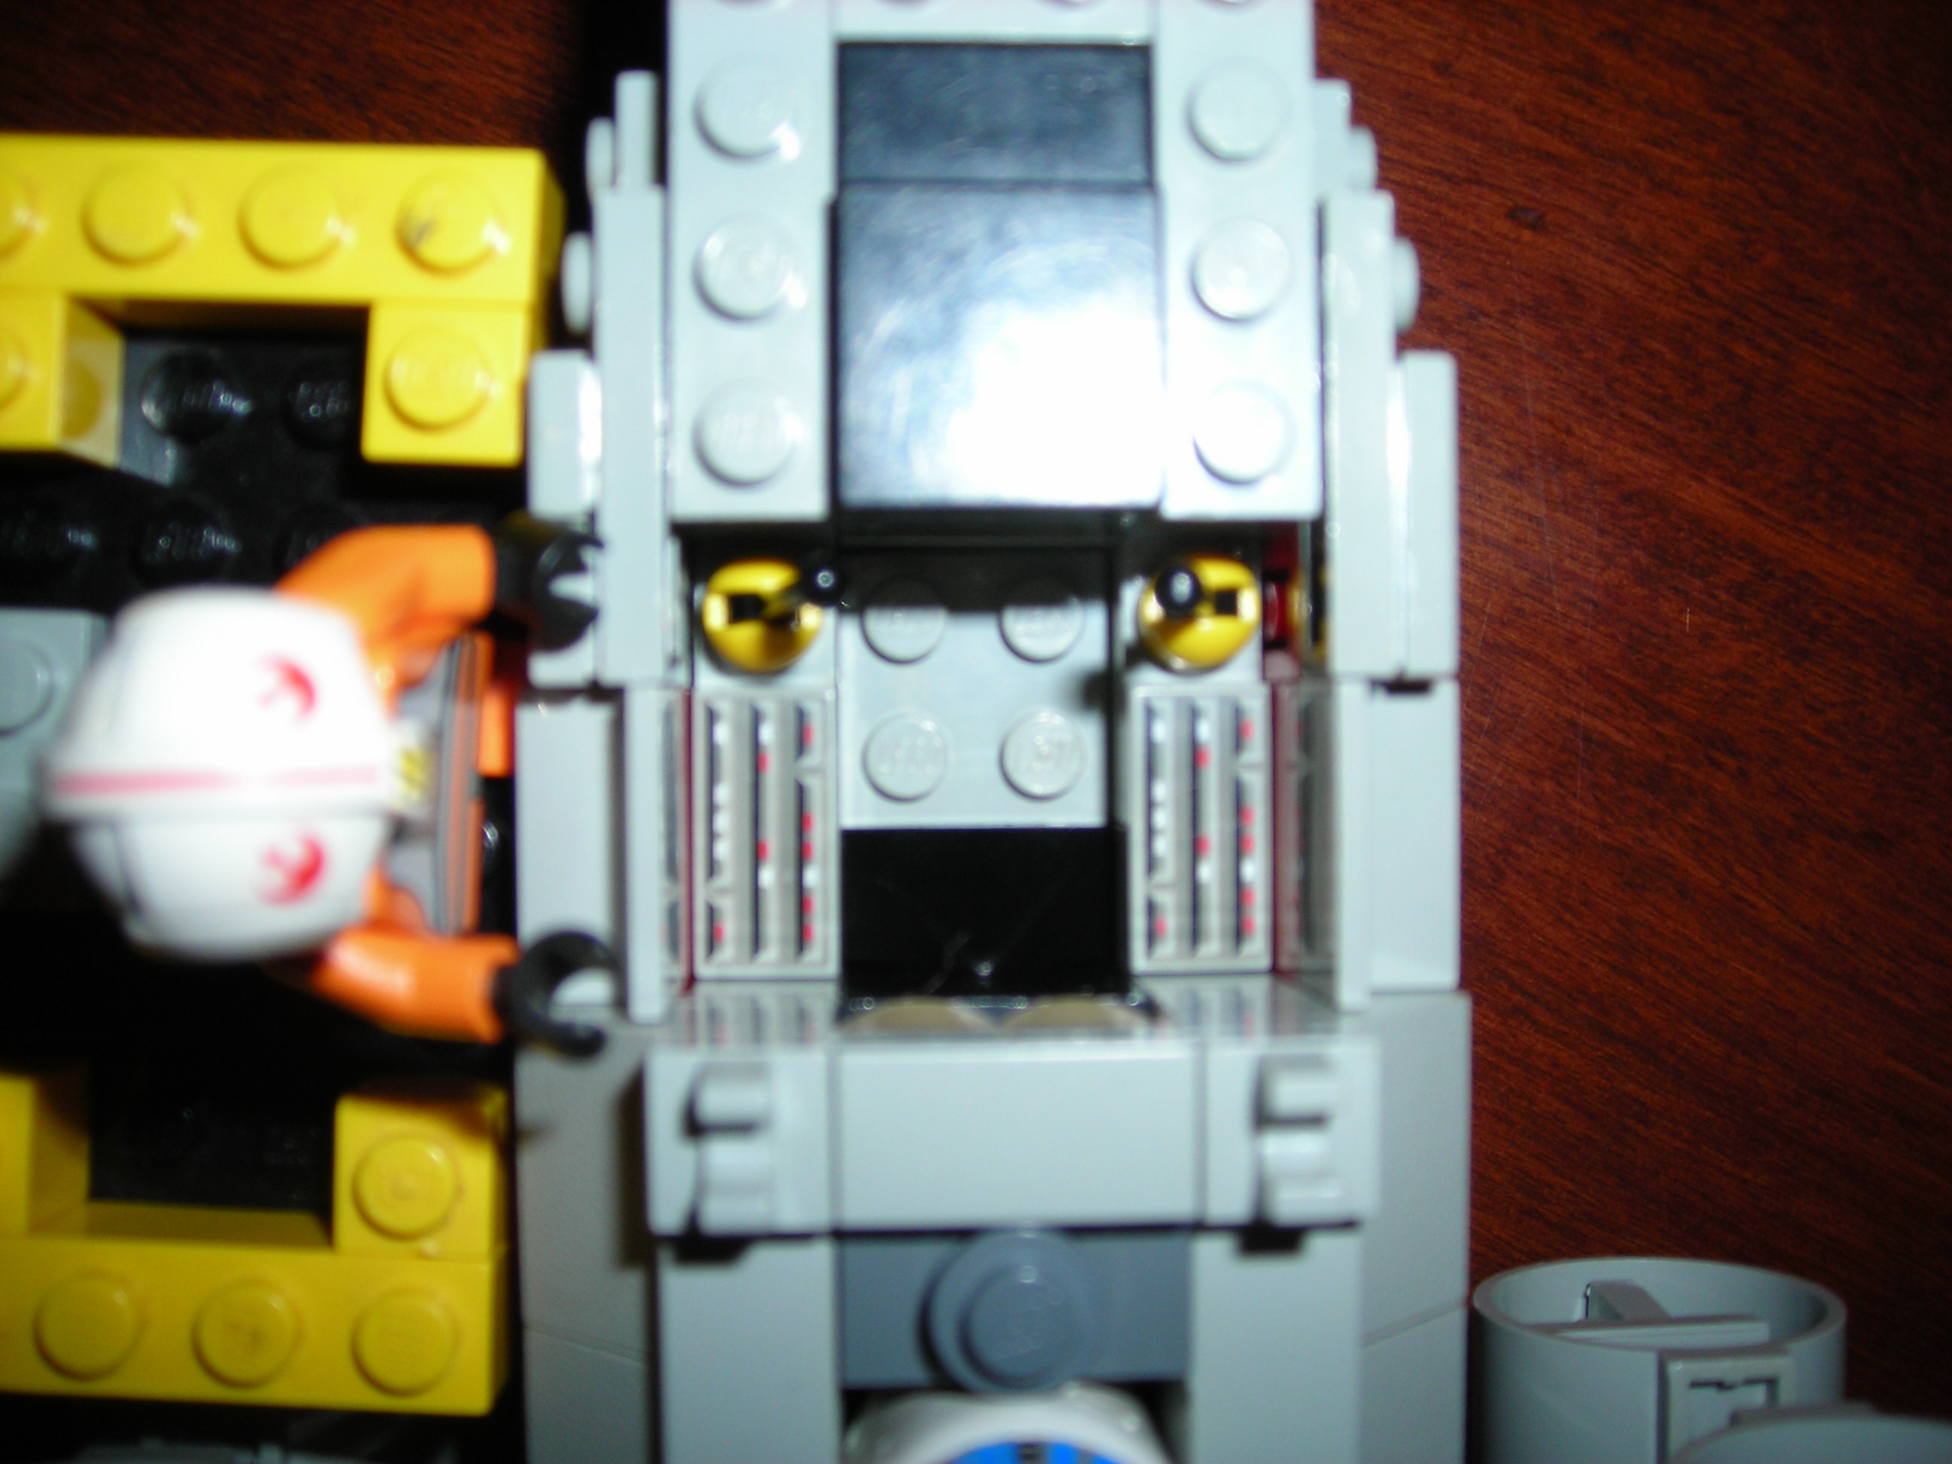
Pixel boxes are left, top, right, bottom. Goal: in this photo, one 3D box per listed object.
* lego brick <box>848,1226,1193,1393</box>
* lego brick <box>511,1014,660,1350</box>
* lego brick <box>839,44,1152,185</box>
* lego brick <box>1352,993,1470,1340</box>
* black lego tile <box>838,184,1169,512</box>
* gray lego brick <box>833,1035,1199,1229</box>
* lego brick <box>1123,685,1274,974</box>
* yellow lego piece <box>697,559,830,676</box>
[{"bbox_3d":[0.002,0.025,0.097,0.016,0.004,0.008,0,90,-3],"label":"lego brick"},{"bbox_3d":[-0.015,0.022,0.103,0.016,0.010,0.016,0,90,-3],"label":"lego brick"},{"bbox_3d":[0.001,-0.030,0.107,0.016,0.003,0.008,0,90,-3],"label":"lego brick"},{"bbox_3d":[0.017,0.021,0.104,0.016,0.010,0.016,0,90,-3],"label":"lego brick"},{"bbox_3d":[0.001,-0.018,0.104,0.016,0.003,0.016,0,90,-3],"label":"black lego tile"},{"bbox_3d":[0.002,0.018,0.094,0.016,0.003,0.008,0,90,-3],"label":"gray lego brick"},{"bbox_3d":[0.012,0.005,0.120,0.008,0.003,0.016,0,90,-3],"label":"lego brick"},{"bbox_3d":[-0.012,-0.006,0.117,0.006,0.005,0.006,-1,92,-3],"label":"yellow lego piece"}]

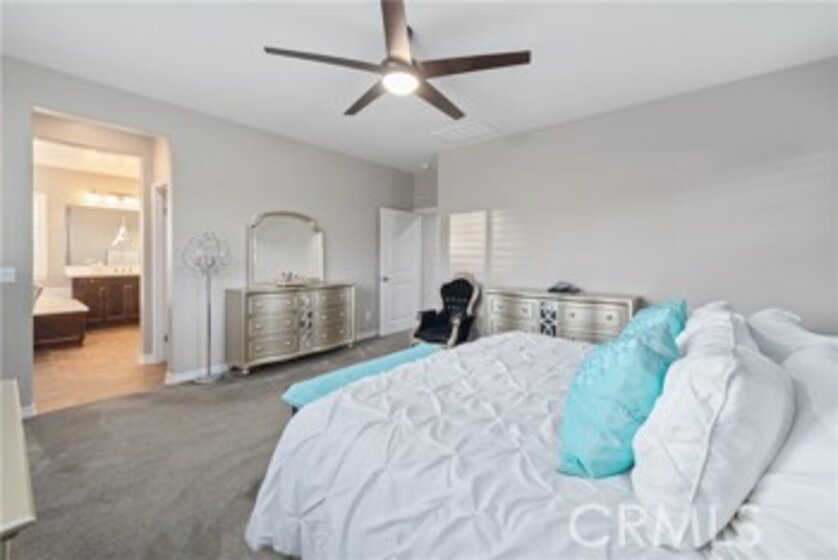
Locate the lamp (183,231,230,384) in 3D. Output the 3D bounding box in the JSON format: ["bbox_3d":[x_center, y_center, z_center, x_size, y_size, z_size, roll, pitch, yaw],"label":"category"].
[{"bbox_3d":[-2.180,0.273,3.360,0.410,1.550,0.410,2,3,42],"label":"lamp"}]

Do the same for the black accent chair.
[{"bbox_3d":[0.373,0.475,3.990,0.620,1.060,0.700,2,3,42],"label":"black accent chair"}]

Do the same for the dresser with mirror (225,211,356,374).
[{"bbox_3d":[-1.508,0.073,4.080,0.450,1.850,1.450,2,3,42],"label":"dresser with mirror"}]

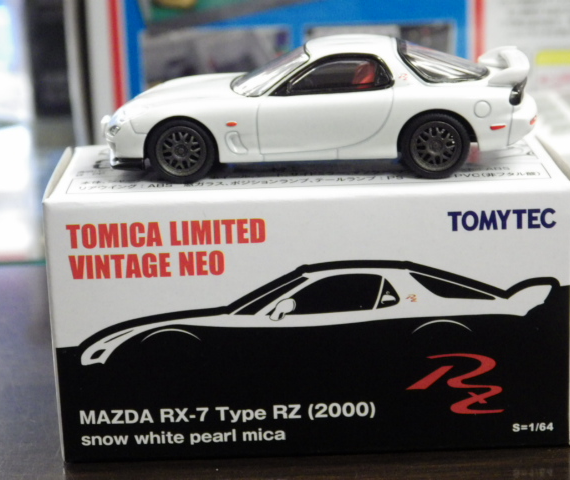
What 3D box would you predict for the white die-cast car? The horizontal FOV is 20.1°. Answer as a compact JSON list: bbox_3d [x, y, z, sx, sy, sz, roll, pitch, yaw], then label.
[{"bbox_3d":[0.005,-0.022,0.250,0.068,0.020,0.028,-1,16,4],"label":"white die-cast car"}]

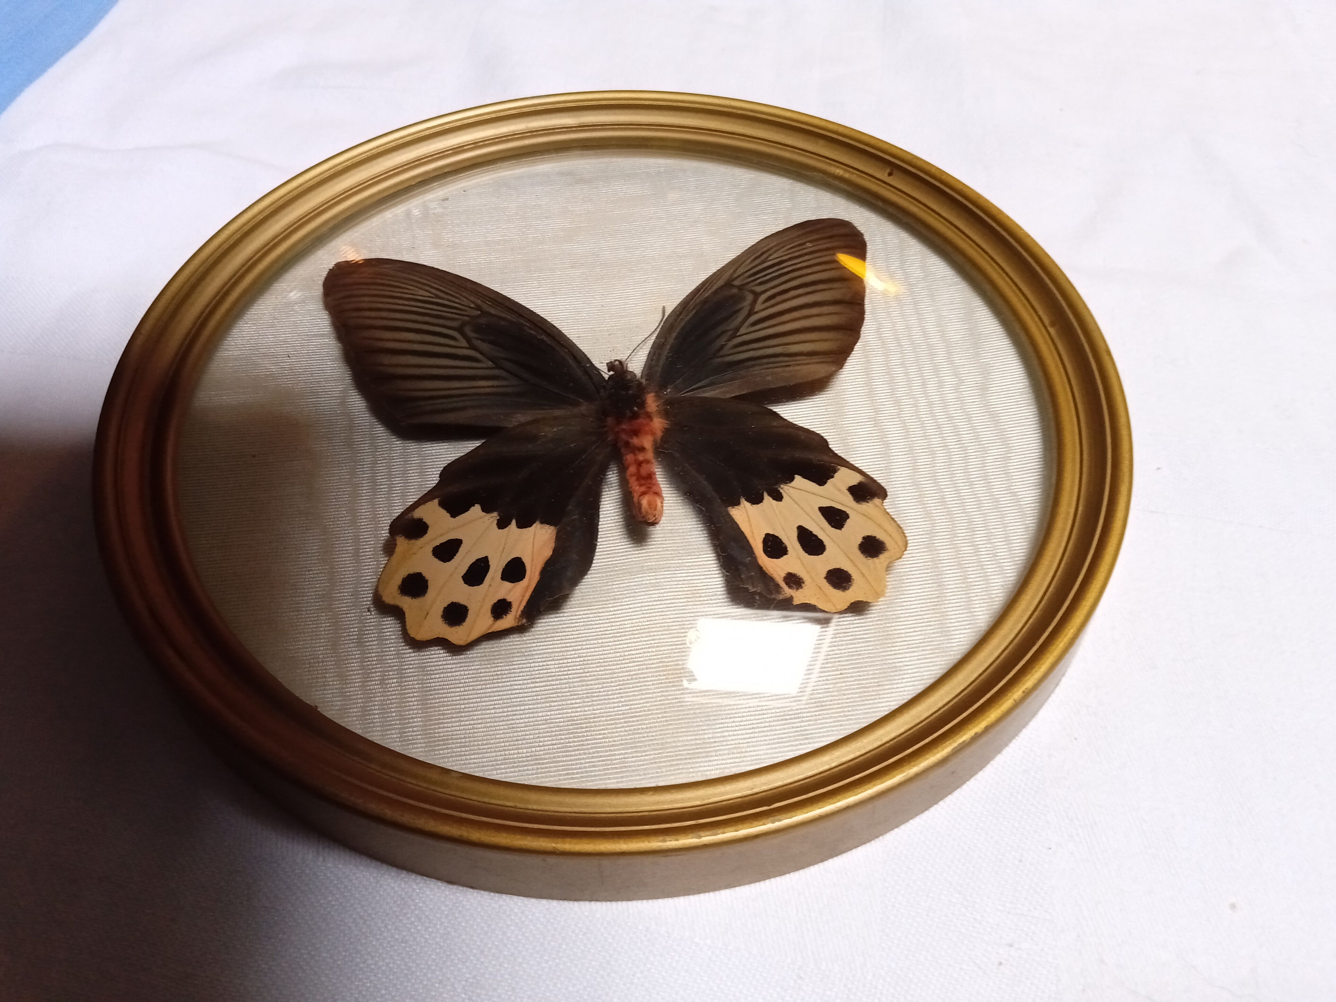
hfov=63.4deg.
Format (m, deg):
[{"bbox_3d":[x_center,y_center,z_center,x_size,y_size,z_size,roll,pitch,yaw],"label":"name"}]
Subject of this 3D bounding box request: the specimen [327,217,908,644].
[{"bbox_3d":[-0.007,-0.018,0.191,0.108,0.014,0.097,-7,52,-6],"label":"specimen"}]

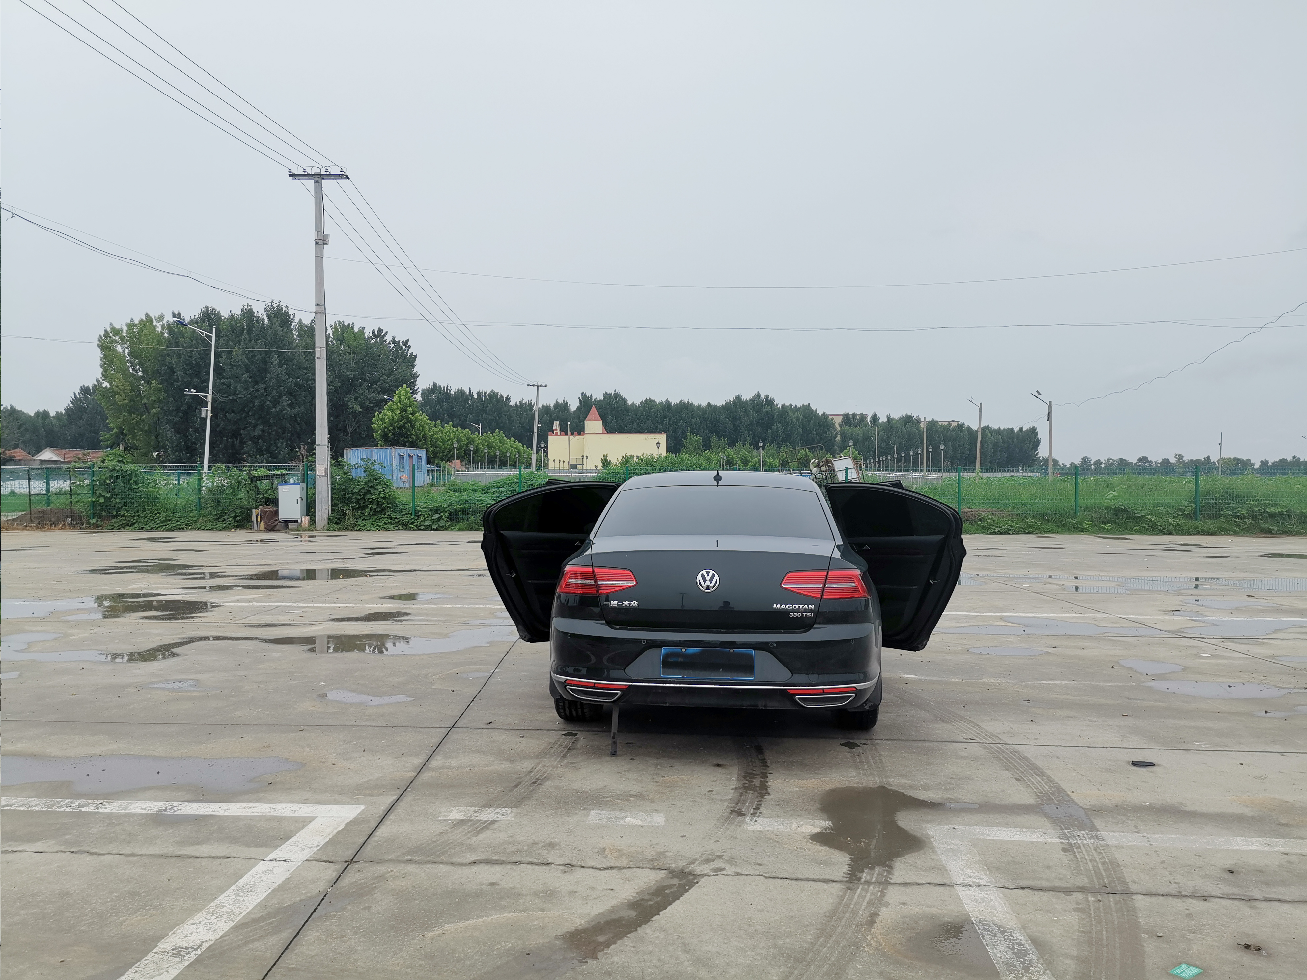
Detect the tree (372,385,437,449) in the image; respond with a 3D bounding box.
[{"bbox_3d":[-17.841,-4.497,73.000,4.606,6.142,4.800,0,1,0],"label":"tree"}]

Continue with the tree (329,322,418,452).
[{"bbox_3d":[-25.294,-8.247,92.000,8.109,13.822,8.000,0,1,0],"label":"tree"}]

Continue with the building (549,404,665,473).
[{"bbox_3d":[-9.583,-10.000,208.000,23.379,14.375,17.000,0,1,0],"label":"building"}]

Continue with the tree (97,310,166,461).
[{"bbox_3d":[-47.041,-8.524,92.000,6.450,14.928,6.500,0,1,0],"label":"tree"}]

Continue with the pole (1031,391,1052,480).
[{"bbox_3d":[25.915,-3.405,68.000,1.498,6.470,0.400,0,1,0],"label":"pole"}]

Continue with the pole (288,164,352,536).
[{"bbox_3d":[-9.185,-3.898,28.000,1.683,9.900,0.500,0,1,0],"label":"pole"}]

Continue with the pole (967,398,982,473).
[{"bbox_3d":[22.716,-3.353,72.000,1.082,6.202,0.350,0,1,0],"label":"pole"}]

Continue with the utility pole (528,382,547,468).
[{"bbox_3d":[-9.549,-4.712,84.000,1.683,8.329,0.400,0,1,0],"label":"utility pole"}]

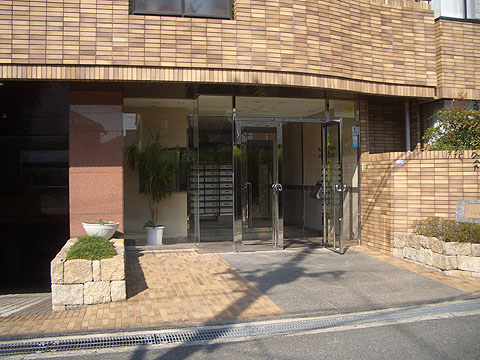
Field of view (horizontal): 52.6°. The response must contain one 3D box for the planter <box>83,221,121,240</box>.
[{"bbox_3d":[-1.980,0.730,6.950,0.540,0.270,0.540,0,0,-12],"label":"planter"}]

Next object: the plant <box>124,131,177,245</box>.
[{"bbox_3d":[-1.610,0.135,8.700,0.950,2.070,0.900,0,0,-12],"label":"plant"}]

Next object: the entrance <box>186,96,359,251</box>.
[{"bbox_3d":[0.590,-0.130,8.750,3.050,2.720,0.650,0,0,-12],"label":"entrance"}]

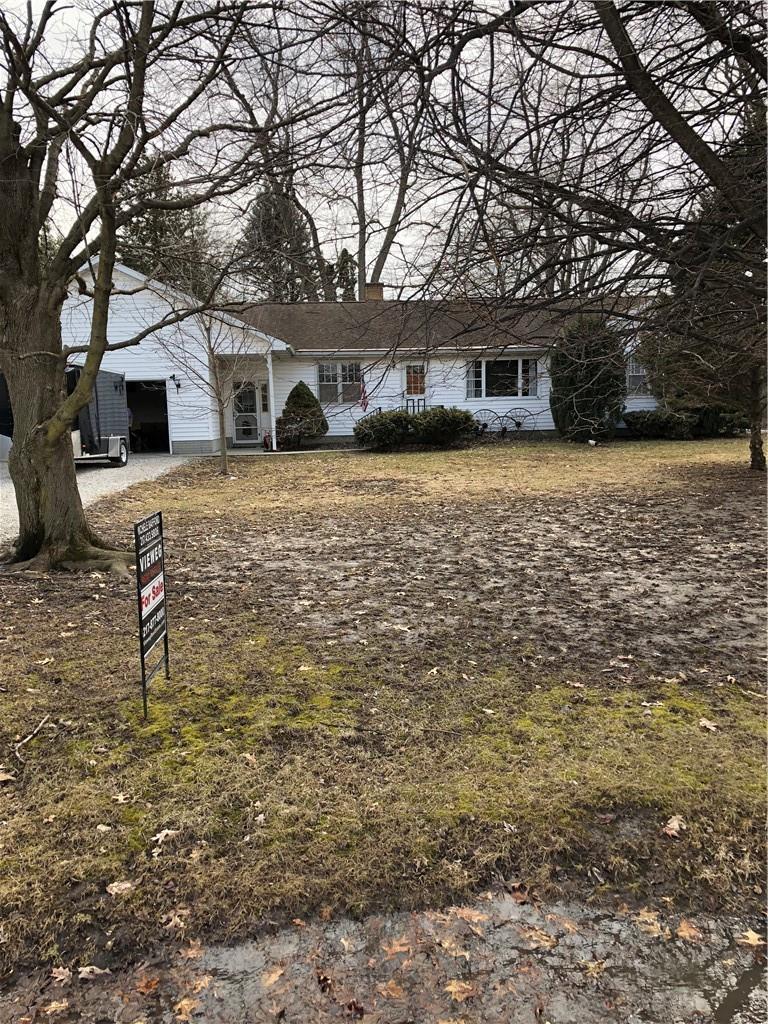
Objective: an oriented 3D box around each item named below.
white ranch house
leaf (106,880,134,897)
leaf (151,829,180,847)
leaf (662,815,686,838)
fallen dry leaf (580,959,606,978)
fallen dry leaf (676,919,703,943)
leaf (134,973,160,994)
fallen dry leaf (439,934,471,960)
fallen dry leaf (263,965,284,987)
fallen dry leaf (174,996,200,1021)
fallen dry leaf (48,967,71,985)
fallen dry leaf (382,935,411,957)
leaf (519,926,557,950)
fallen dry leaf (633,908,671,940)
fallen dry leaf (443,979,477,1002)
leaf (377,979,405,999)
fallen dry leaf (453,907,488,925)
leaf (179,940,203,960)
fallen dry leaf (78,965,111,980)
[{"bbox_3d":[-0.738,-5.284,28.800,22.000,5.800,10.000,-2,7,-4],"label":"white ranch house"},{"bbox_3d":[-0.950,1.360,2.994,0.100,0.020,0.070,-1,7,0],"label":"leaf"},{"bbox_3d":[-0.877,1.303,3.327,0.110,0.025,0.085,-1,7,0],"label":"leaf"},{"bbox_3d":[1.176,1.254,3.308,0.085,0.025,0.140,2,8,25],"label":"leaf"},{"bbox_3d":[0.652,1.415,2.567,0.085,0.018,0.085,-1,7,0],"label":"fallen dry leaf"},{"bbox_3d":[0.920,1.269,2.513,0.073,0.015,0.095,-1,8,0],"label":"fallen dry leaf"},{"bbox_3d":[-0.663,1.326,2.326,0.069,0.015,0.070,-1,8,0],"label":"leaf"},{"bbox_3d":[0.231,1.412,2.681,0.075,0.015,0.125,-7,9,-37],"label":"fallen dry leaf"},{"bbox_3d":[-0.318,1.317,2.341,0.066,0.015,0.047,-8,11,-43],"label":"fallen dry leaf"},{"bbox_3d":[-0.535,1.337,2.229,0.059,0.015,0.075,-1,8,0],"label":"fallen dry leaf"},{"bbox_3d":[-0.927,1.326,2.366,0.069,0.015,0.067,-1,8,0],"label":"fallen dry leaf"},{"bbox_3d":[0.037,1.293,2.471,0.084,0.015,0.088,-1,8,0],"label":"fallen dry leaf"},{"bbox_3d":[0.457,1.282,2.486,0.075,0.015,0.126,-7,10,-39],"label":"leaf"},{"bbox_3d":[0.823,1.266,2.549,0.083,0.015,0.149,-2,8,-3],"label":"fallen dry leaf"},{"bbox_3d":[0.228,1.435,2.487,0.090,0.018,0.090,-1,7,0],"label":"fallen dry leaf"},{"bbox_3d":[0.020,1.440,2.501,0.085,0.015,0.085,-1,7,0],"label":"leaf"},{"bbox_3d":[0.271,1.270,2.607,0.119,0.015,0.057,3,9,31],"label":"fallen dry leaf"},{"bbox_3d":[-0.573,1.305,2.469,0.075,0.015,0.076,-1,8,0],"label":"leaf"},{"bbox_3d":[-0.900,1.432,2.575,0.110,0.020,0.055,-1,7,6],"label":"fallen dry leaf"}]

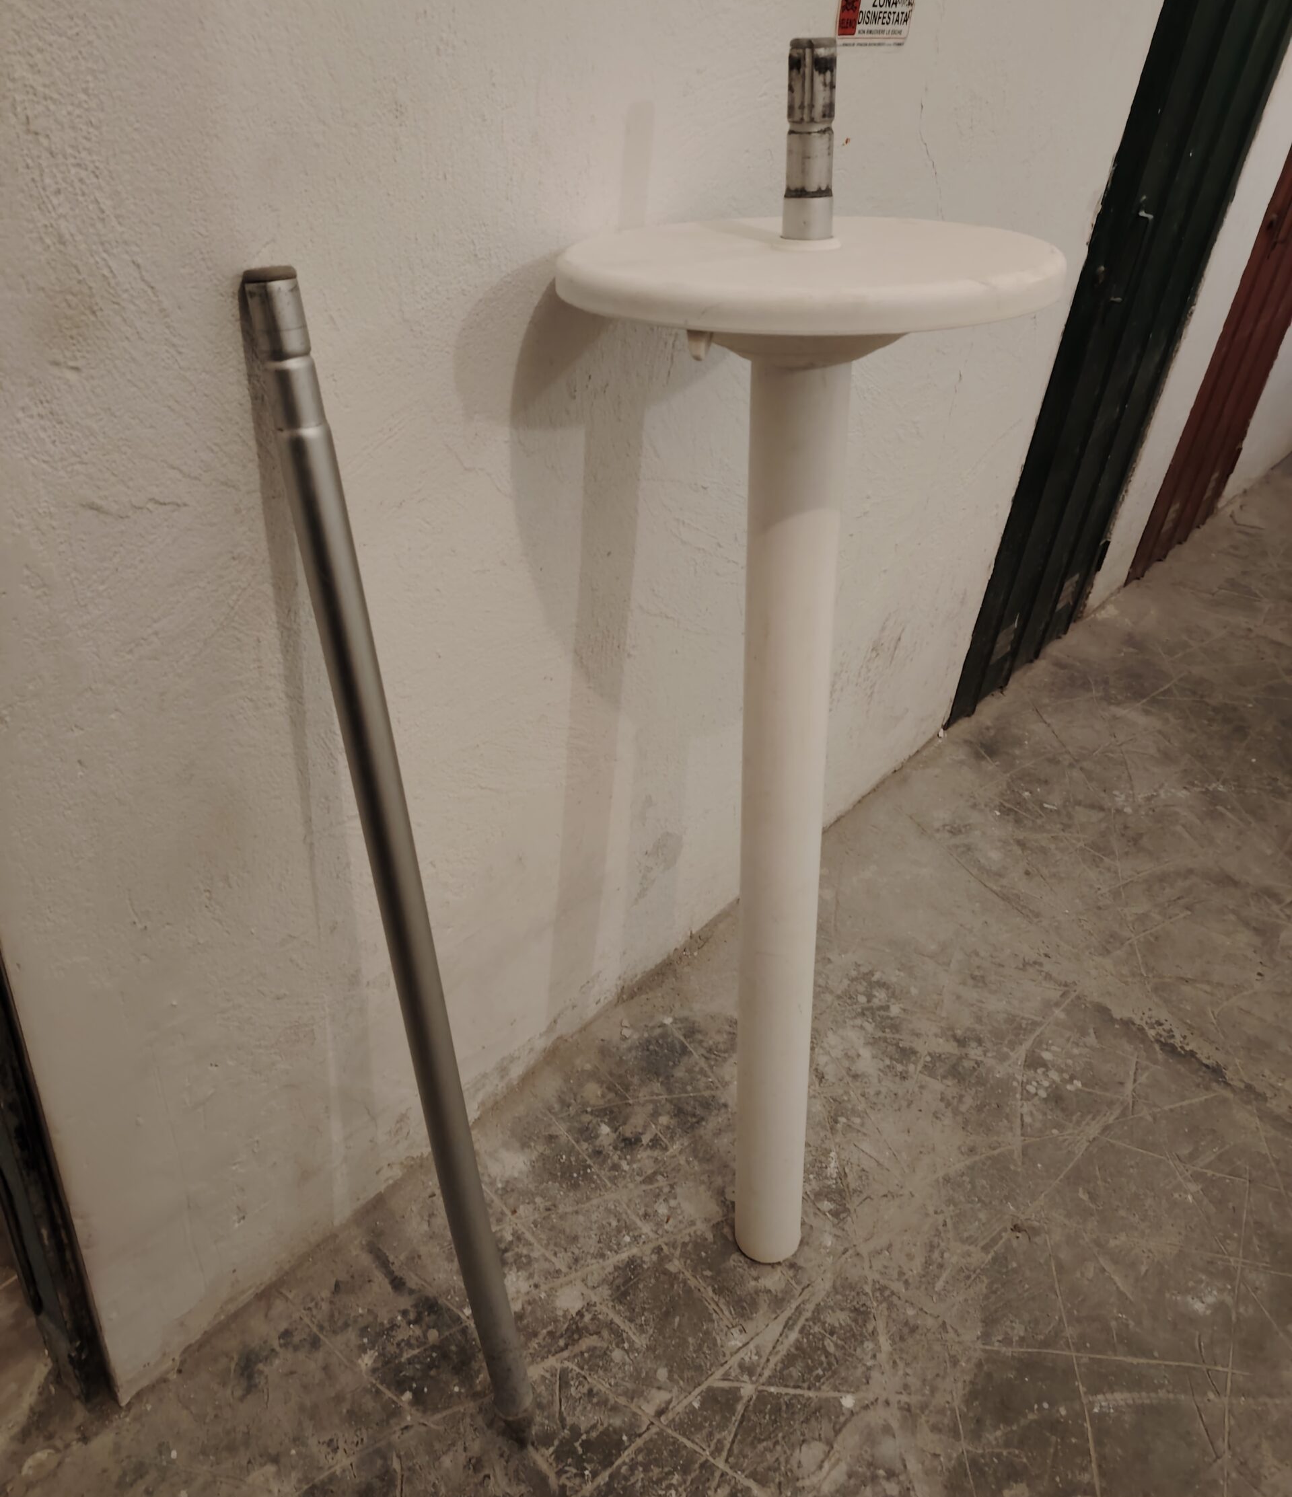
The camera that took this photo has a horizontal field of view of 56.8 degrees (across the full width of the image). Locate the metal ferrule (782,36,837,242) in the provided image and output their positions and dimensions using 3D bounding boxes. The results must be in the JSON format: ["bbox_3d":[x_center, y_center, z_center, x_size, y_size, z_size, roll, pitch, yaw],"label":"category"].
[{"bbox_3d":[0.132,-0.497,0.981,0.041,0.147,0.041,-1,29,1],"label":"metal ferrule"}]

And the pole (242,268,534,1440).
[{"bbox_3d":[-0.213,0.213,1.128,0.042,1.241,0.042,15,33,36],"label":"pole"}]

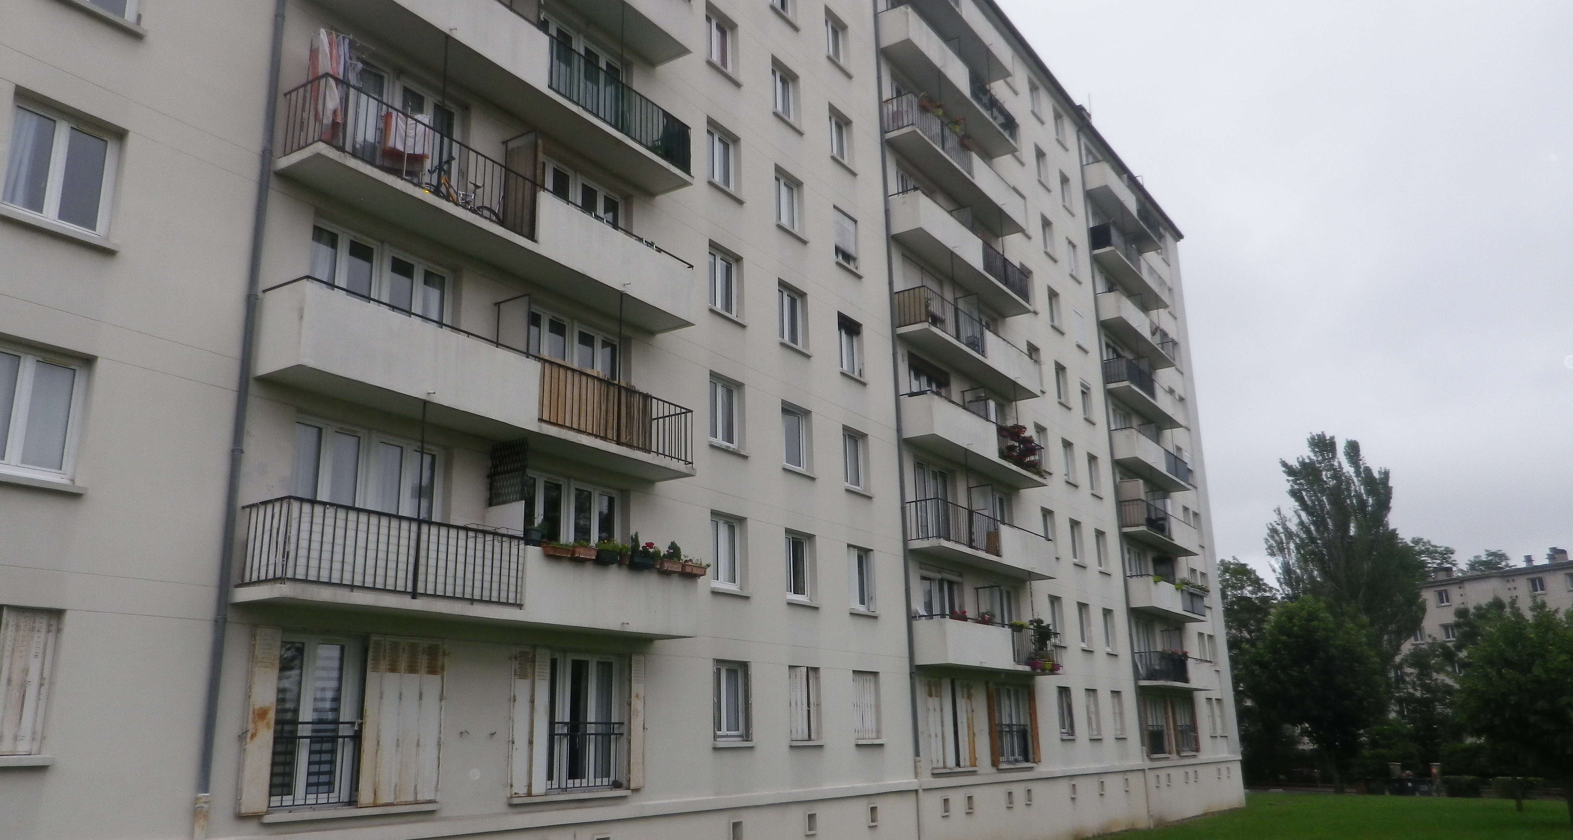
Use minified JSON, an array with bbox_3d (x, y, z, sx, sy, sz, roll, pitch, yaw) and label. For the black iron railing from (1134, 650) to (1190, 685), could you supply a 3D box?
[{"bbox_3d":[14.121,9.329,42.620,0.890,1.031,3.912,-12,-19,32],"label":"black iron railing"}]

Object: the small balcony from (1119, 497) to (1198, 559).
[{"bbox_3d":[14.745,4.318,44.672,0.872,1.120,7.392,-12,-19,32],"label":"small balcony"}]

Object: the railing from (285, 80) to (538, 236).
[{"bbox_3d":[-5.187,-3.484,16.077,0.890,0.991,3.750,-12,-19,32],"label":"railing"}]

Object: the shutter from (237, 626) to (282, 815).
[{"bbox_3d":[-6.031,3.429,13.031,0.102,2.088,0.316,-12,-19,32],"label":"shutter"}]

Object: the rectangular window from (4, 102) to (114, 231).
[{"bbox_3d":[-8.023,-2.735,12.470,0.138,1.293,1.155,-12,-19,32],"label":"rectangular window"}]

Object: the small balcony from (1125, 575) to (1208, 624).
[{"bbox_3d":[14.736,6.975,43.809,0.894,1.127,7.370,-12,-19,32],"label":"small balcony"}]

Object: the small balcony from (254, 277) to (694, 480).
[{"bbox_3d":[-4.007,-0.296,16.684,0.908,1.100,7.466,-12,-19,32],"label":"small balcony"}]

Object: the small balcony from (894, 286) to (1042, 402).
[{"bbox_3d":[5.217,-1.983,31.752,0.872,1.120,7.456,-12,-19,32],"label":"small balcony"}]

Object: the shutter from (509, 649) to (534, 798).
[{"bbox_3d":[-3.845,4.383,16.483,0.051,2.082,0.425,-12,-19,32],"label":"shutter"}]

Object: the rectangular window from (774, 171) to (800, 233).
[{"bbox_3d":[-0.025,-4.823,25.553,0.132,1.426,1.141,-12,-19,32],"label":"rectangular window"}]

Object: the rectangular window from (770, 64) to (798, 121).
[{"bbox_3d":[-0.094,-7.467,26.308,0.132,1.426,1.141,-12,-19,32],"label":"rectangular window"}]

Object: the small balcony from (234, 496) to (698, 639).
[{"bbox_3d":[-3.930,2.295,15.947,0.908,1.100,7.453,-12,-19,32],"label":"small balcony"}]

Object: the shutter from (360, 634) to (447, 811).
[{"bbox_3d":[-4.924,3.872,14.683,0.071,2.078,1.192,-12,-19,32],"label":"shutter"}]

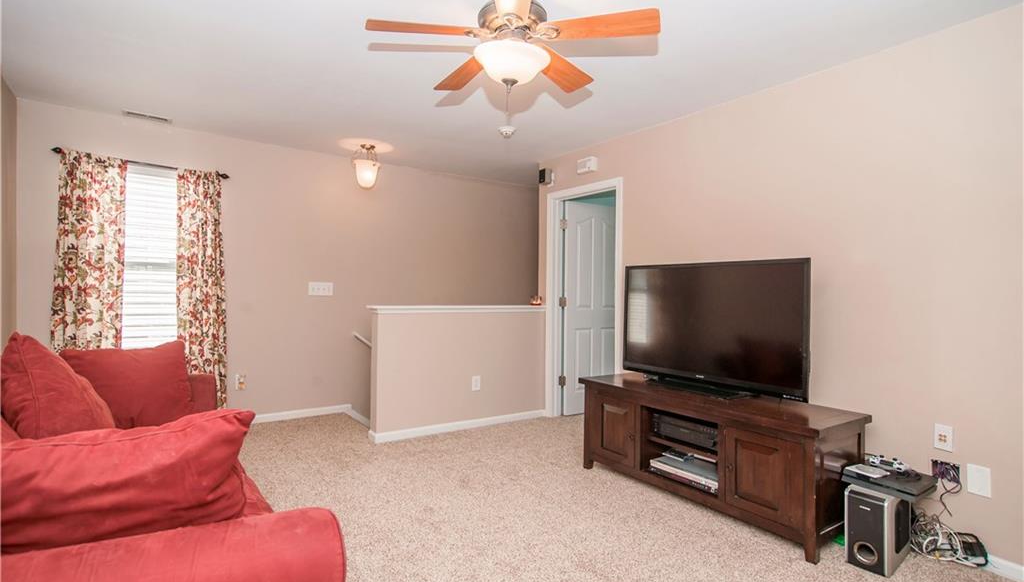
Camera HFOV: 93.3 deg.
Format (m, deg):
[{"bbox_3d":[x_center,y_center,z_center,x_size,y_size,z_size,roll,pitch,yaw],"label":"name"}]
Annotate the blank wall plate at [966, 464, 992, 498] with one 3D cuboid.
[{"bbox_3d":[2.060,0.838,2.128,0.008,0.122,0.077,1,0,-35],"label":"blank wall plate"}]

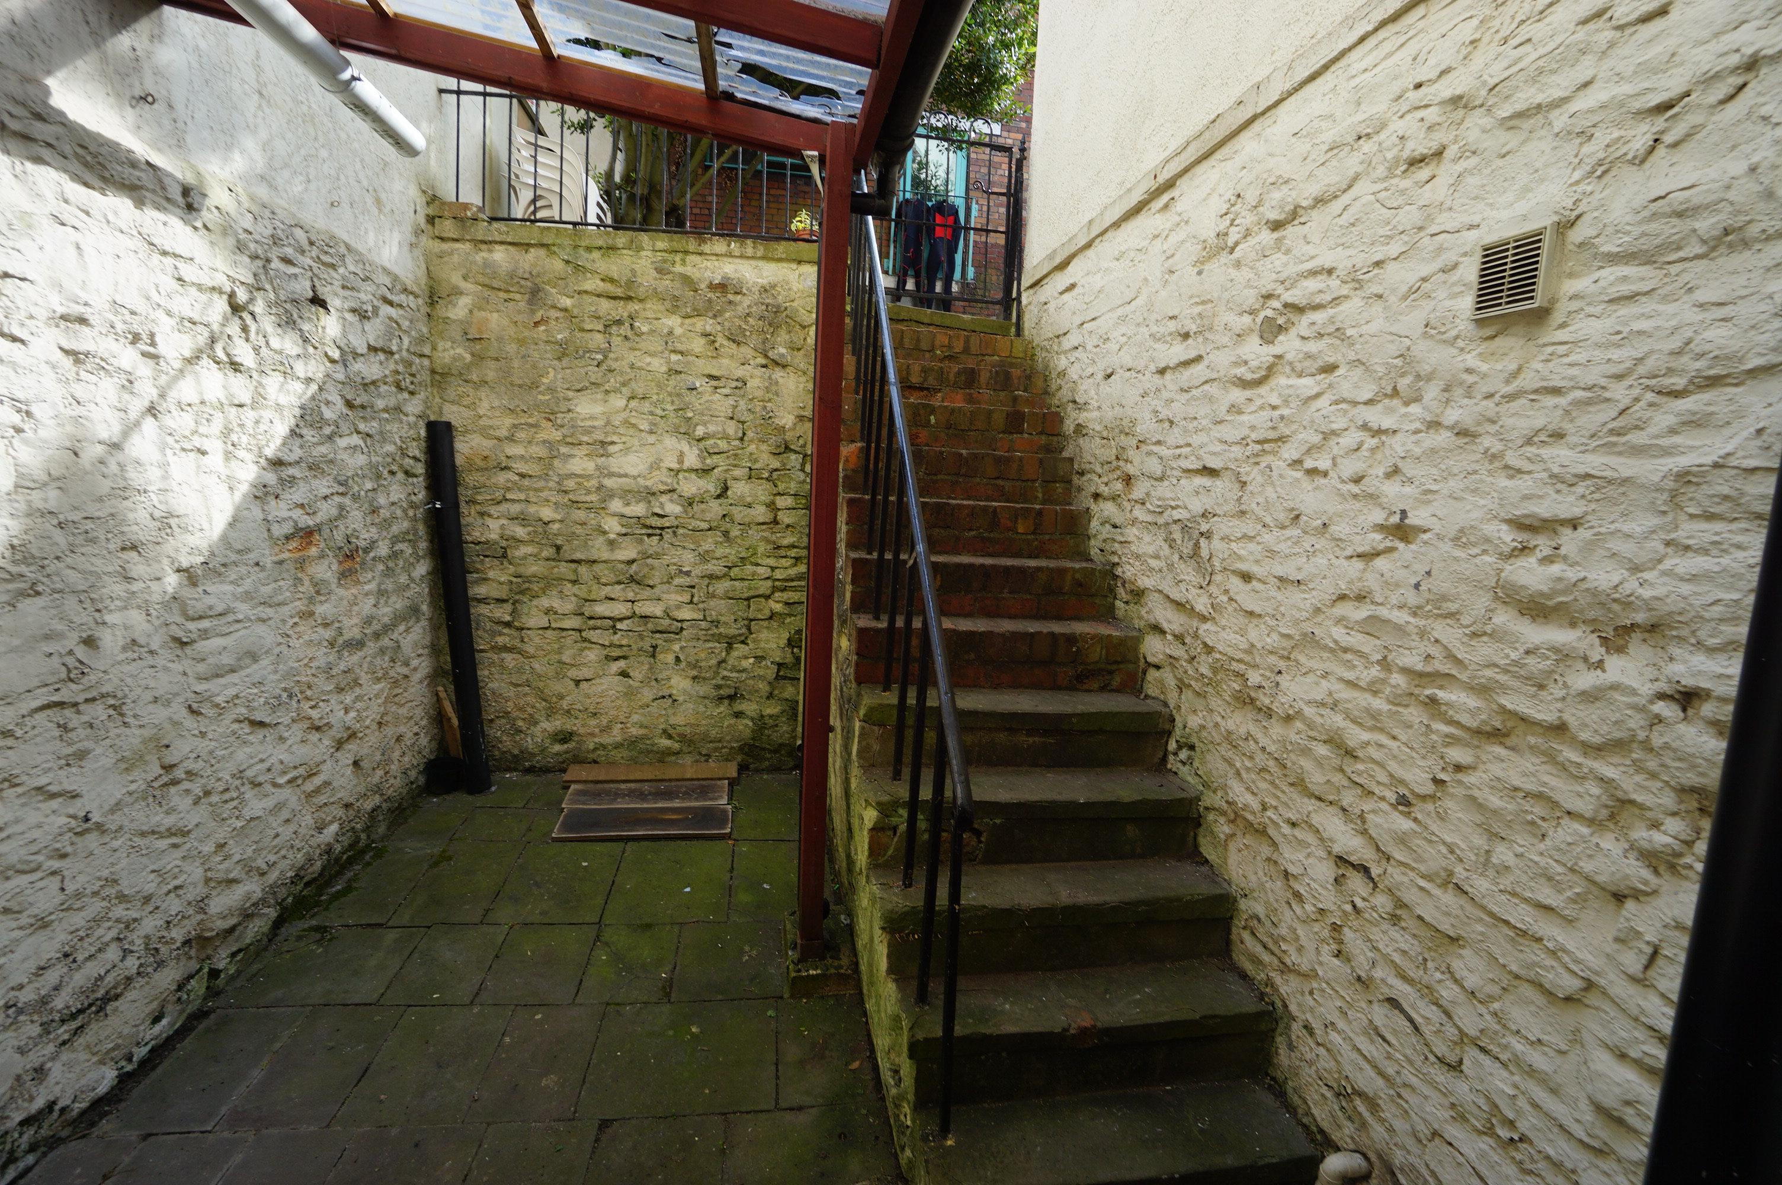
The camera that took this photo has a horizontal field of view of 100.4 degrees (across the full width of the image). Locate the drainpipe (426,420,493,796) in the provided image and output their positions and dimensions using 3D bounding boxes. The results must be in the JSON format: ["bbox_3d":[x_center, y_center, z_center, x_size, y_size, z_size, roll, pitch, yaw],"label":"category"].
[{"bbox_3d":[-2.248,0.087,3.867,0.110,1.912,0.110,-5,3,-8],"label":"drainpipe"}]

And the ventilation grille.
[{"bbox_3d":[1.169,-0.593,1.389,0.030,0.141,0.134,2,7,-9],"label":"ventilation grille"}]

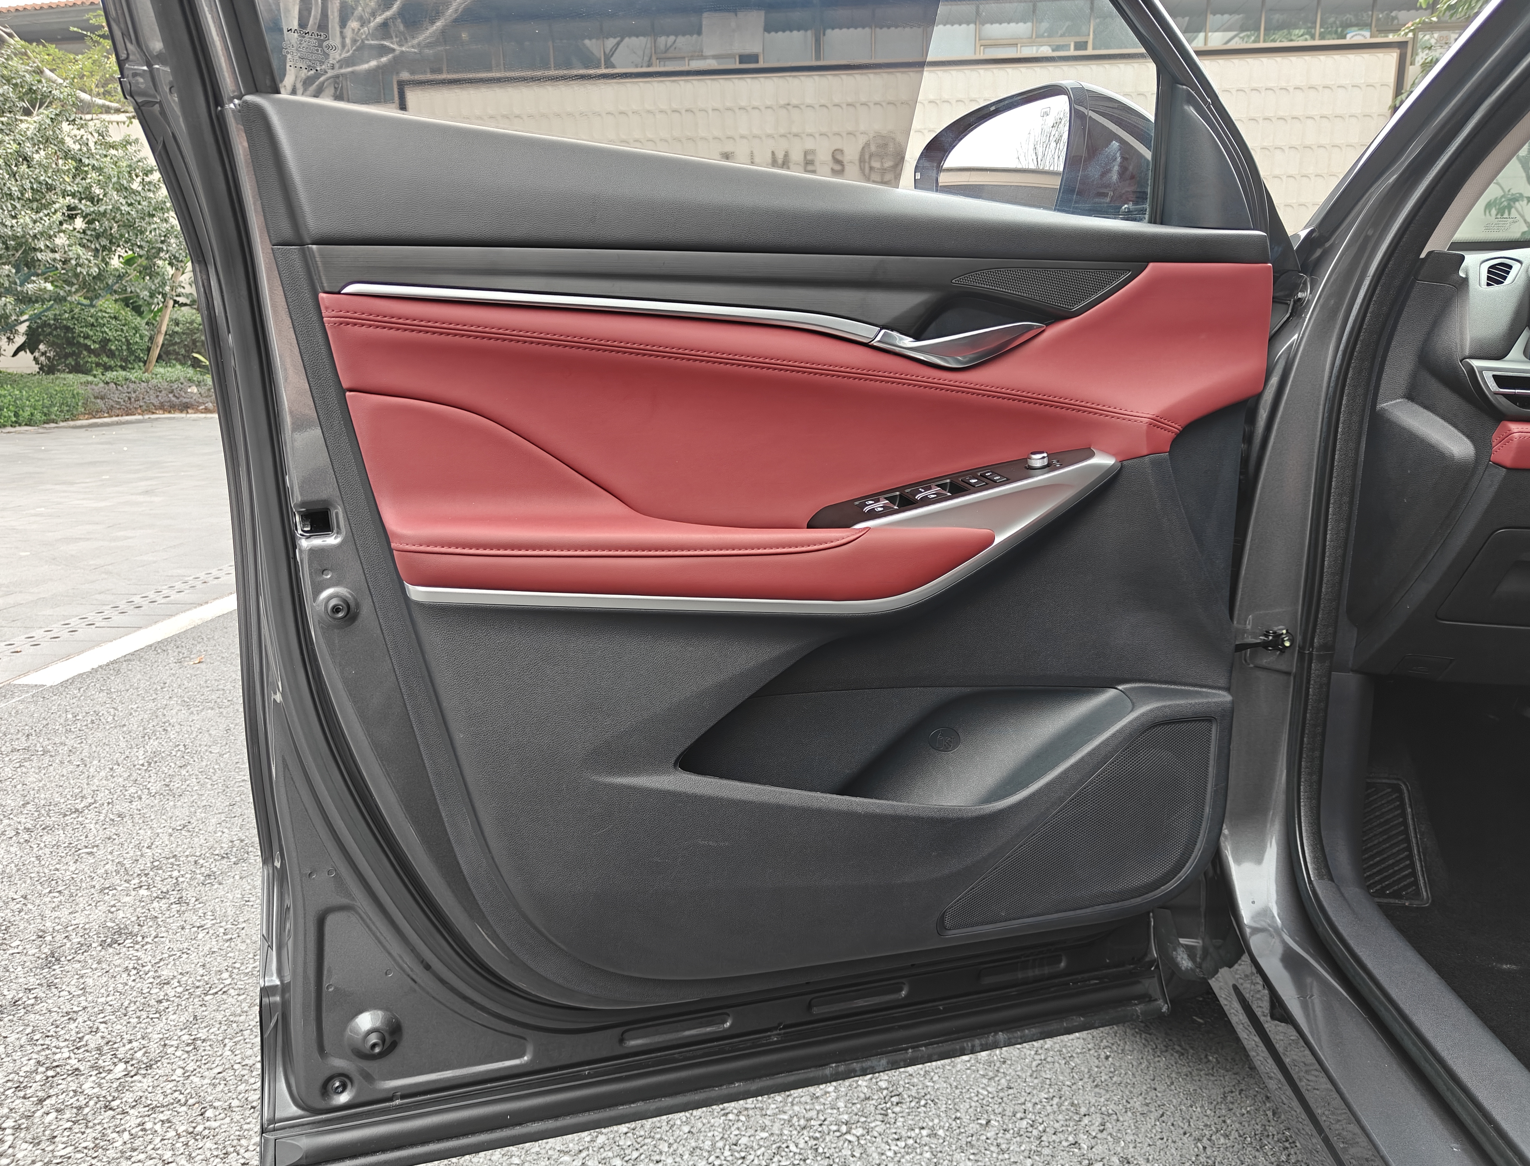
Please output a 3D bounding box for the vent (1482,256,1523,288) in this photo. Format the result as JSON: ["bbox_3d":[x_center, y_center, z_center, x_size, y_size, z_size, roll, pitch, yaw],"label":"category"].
[{"bbox_3d":[0.786,-0.332,1.149,0.045,0.035,0.020,3,-2,16],"label":"vent"}]

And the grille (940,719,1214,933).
[{"bbox_3d":[0.317,0.242,1.095,0.292,0.191,0.030,-4,13,-14],"label":"grille"}]

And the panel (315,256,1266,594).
[{"bbox_3d":[0.079,-0.136,0.916,0.840,0.265,0.120,-4,13,-14],"label":"panel"}]

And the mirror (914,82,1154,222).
[{"bbox_3d":[0.301,-0.452,1.230,0.130,0.158,0.257,-9,14,-31],"label":"mirror"}]

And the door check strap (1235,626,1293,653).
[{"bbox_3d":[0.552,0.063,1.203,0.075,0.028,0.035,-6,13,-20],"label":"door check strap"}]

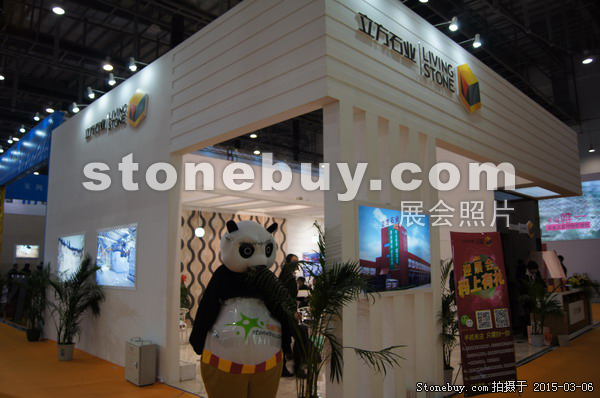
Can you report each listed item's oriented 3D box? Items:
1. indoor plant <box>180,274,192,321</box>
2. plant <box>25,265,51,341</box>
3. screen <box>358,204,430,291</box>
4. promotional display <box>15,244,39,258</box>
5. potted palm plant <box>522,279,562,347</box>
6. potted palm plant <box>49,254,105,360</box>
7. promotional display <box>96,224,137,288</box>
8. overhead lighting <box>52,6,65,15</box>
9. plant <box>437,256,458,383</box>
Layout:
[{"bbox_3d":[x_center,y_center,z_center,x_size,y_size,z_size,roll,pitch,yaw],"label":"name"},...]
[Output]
[{"bbox_3d":[-2.827,2.437,10.950,0.400,1.150,0.400,-9,-12,44],"label":"indoor plant"},{"bbox_3d":[-5.900,2.292,10.099,0.550,1.680,0.550,4,-10,-29],"label":"plant"},{"bbox_3d":[1.041,0.534,4.734,0.060,0.826,1.356,-9,-12,44],"label":"screen"},{"bbox_3d":[-9.715,1.887,16.000,0.080,0.440,0.730,-9,-12,44],"label":"promotional display"},{"bbox_3d":[4.477,2.053,8.296,0.660,1.220,0.640,-5,-10,27],"label":"potted palm plant"},{"bbox_3d":[-3.935,1.877,7.910,0.880,1.780,0.860,4,-10,-26],"label":"potted palm plant"},{"bbox_3d":[-3.154,1.007,7.663,1.570,1.020,0.060,-9,-12,44],"label":"promotional display"},{"bbox_3d":[-8.952,-6.988,16.656,0.430,0.200,0.430,-9,-12,44],"label":"overhead lighting"},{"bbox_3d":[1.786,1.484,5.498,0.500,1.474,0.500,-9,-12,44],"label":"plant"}]

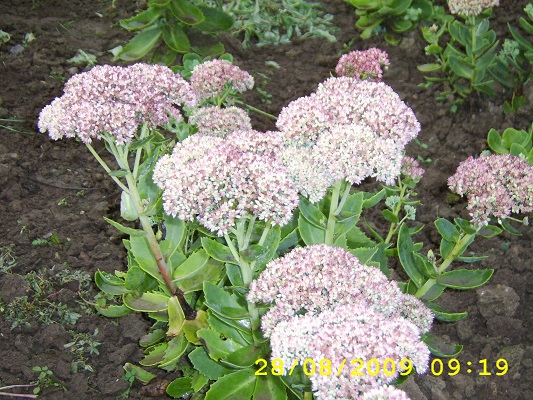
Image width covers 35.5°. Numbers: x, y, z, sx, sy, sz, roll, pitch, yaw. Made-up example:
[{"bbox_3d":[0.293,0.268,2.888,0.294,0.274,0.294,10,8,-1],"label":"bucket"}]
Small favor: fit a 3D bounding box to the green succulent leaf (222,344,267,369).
[{"bbox_3d":[-0.029,0.199,1.063,0.056,0.011,0.026,-12,46,-15],"label":"green succulent leaf"}]

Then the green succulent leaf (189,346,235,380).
[{"bbox_3d":[-0.069,0.215,1.110,0.074,0.014,0.030,17,38,0],"label":"green succulent leaf"}]

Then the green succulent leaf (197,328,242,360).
[{"bbox_3d":[-0.055,0.196,1.096,0.072,0.010,0.034,17,52,10],"label":"green succulent leaf"}]

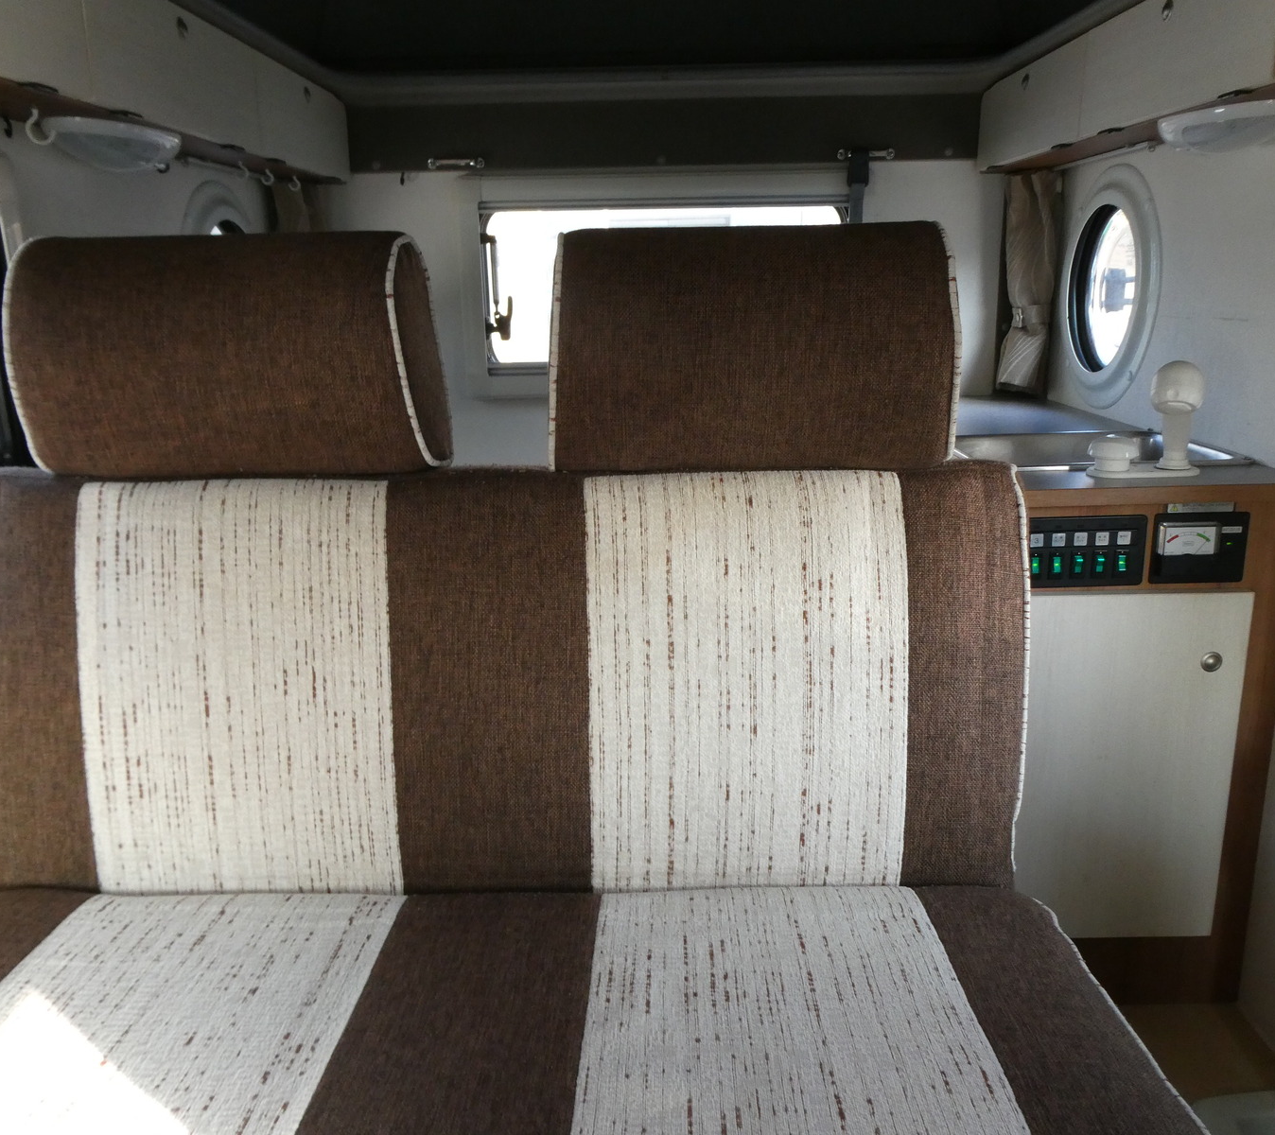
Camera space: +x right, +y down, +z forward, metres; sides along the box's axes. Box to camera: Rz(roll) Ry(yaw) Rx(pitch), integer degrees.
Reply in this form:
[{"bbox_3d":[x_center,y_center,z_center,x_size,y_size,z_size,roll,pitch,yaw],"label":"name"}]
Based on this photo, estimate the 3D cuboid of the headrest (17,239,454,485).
[{"bbox_3d":[-0.354,-0.184,0.930,0.334,0.210,0.134,0,4,5],"label":"headrest"}]

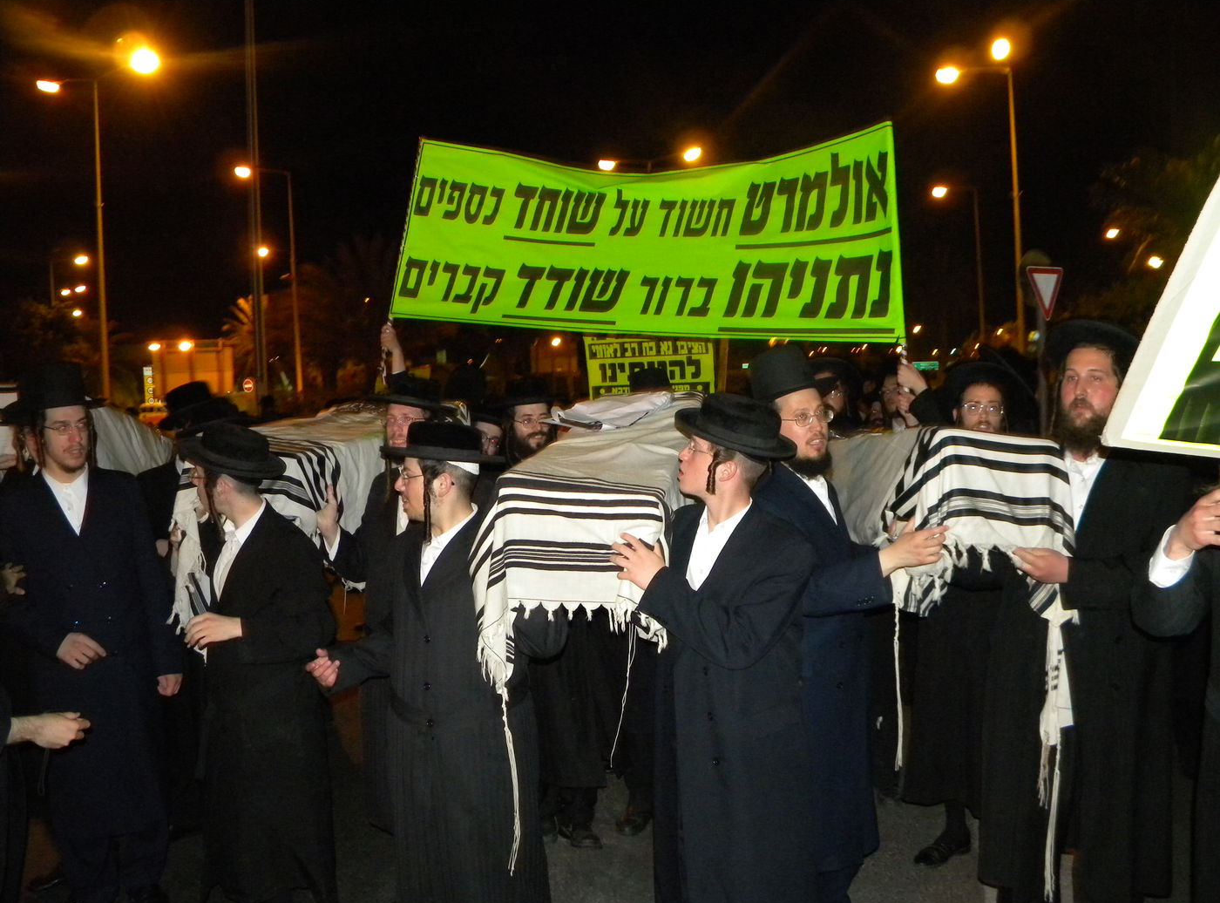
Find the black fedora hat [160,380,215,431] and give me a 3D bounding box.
[{"bbox_3d":[-1.880,-0.215,4.400,0.330,0.130,0.300,-24,10,-27],"label":"black fedora hat"}]

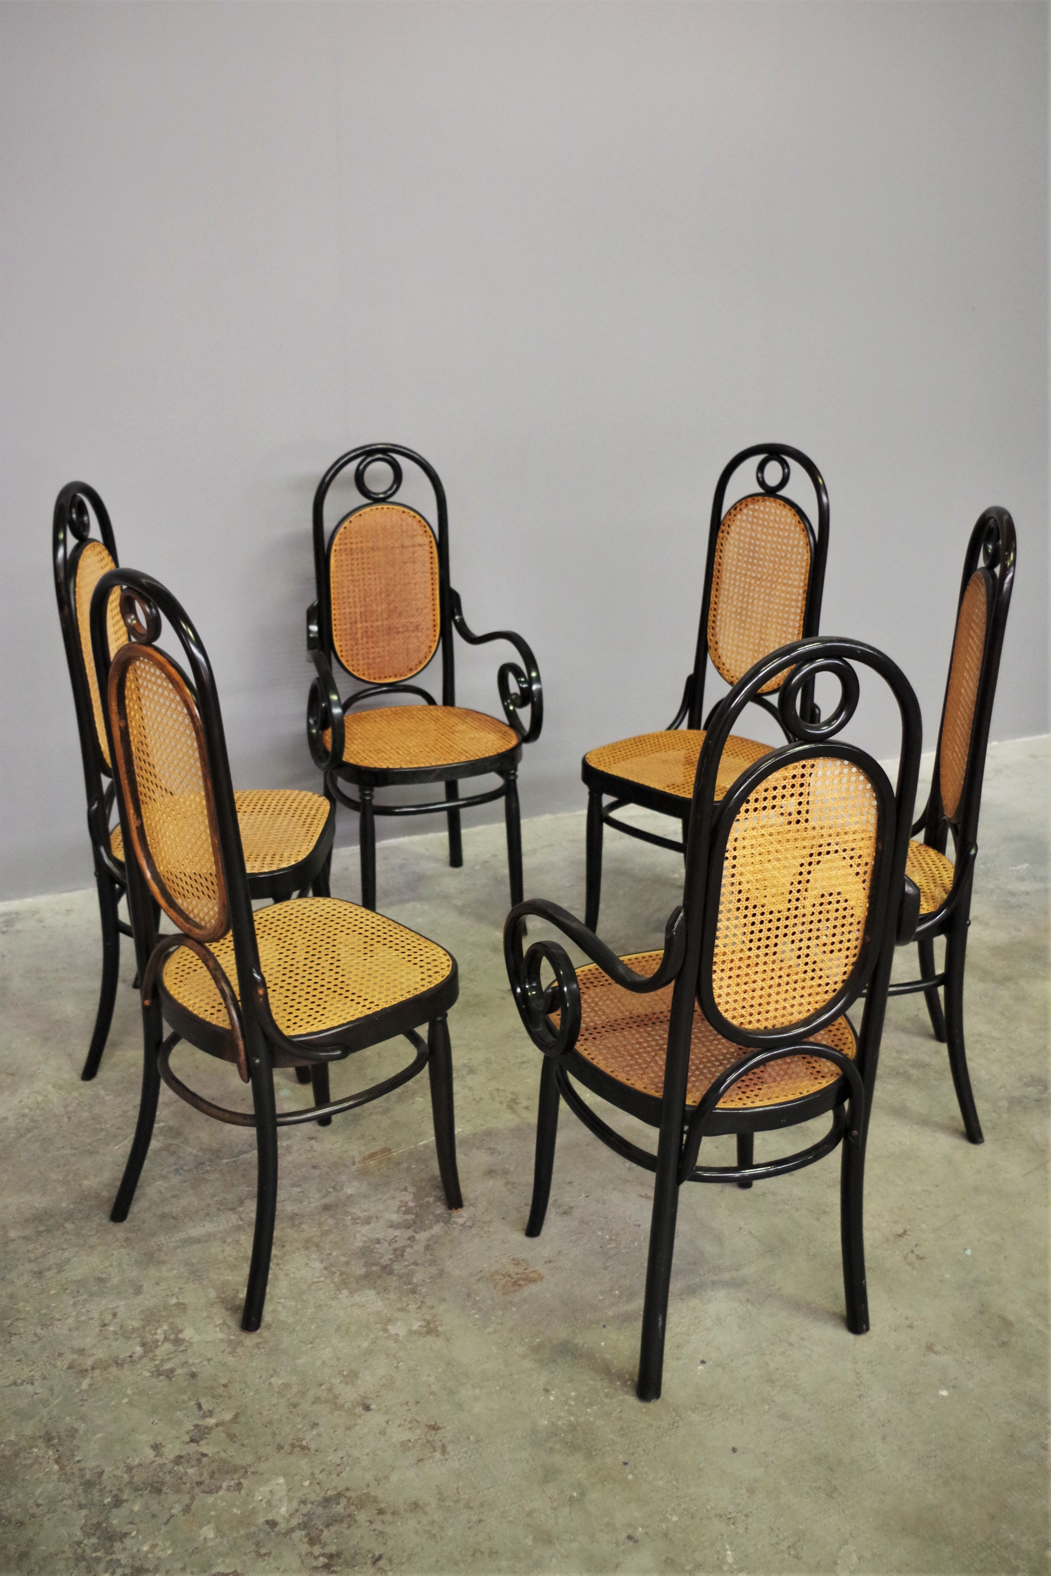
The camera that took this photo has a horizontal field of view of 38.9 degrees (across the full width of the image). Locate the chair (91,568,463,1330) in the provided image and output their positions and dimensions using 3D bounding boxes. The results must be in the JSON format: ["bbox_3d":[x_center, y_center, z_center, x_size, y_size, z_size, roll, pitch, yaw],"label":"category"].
[{"bbox_3d":[-0.392,0.190,2.392,0.505,1.150,0.475,-19,27,-41],"label":"chair"}]

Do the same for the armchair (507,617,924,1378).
[{"bbox_3d":[0.277,0.269,2.213,0.575,1.125,0.507,-8,22,-20],"label":"armchair"}]

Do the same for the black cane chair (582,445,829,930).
[{"bbox_3d":[0.422,-0.185,3.414,0.475,1.150,0.505,19,27,41],"label":"black cane chair"}]

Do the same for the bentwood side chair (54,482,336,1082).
[{"bbox_3d":[-0.641,-0.025,2.978,0.505,1.150,0.475,0,20,1],"label":"bentwood side chair"}]

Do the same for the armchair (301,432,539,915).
[{"bbox_3d":[-0.269,-0.224,3.558,0.575,1.125,0.507,-8,21,-20],"label":"armchair"}]

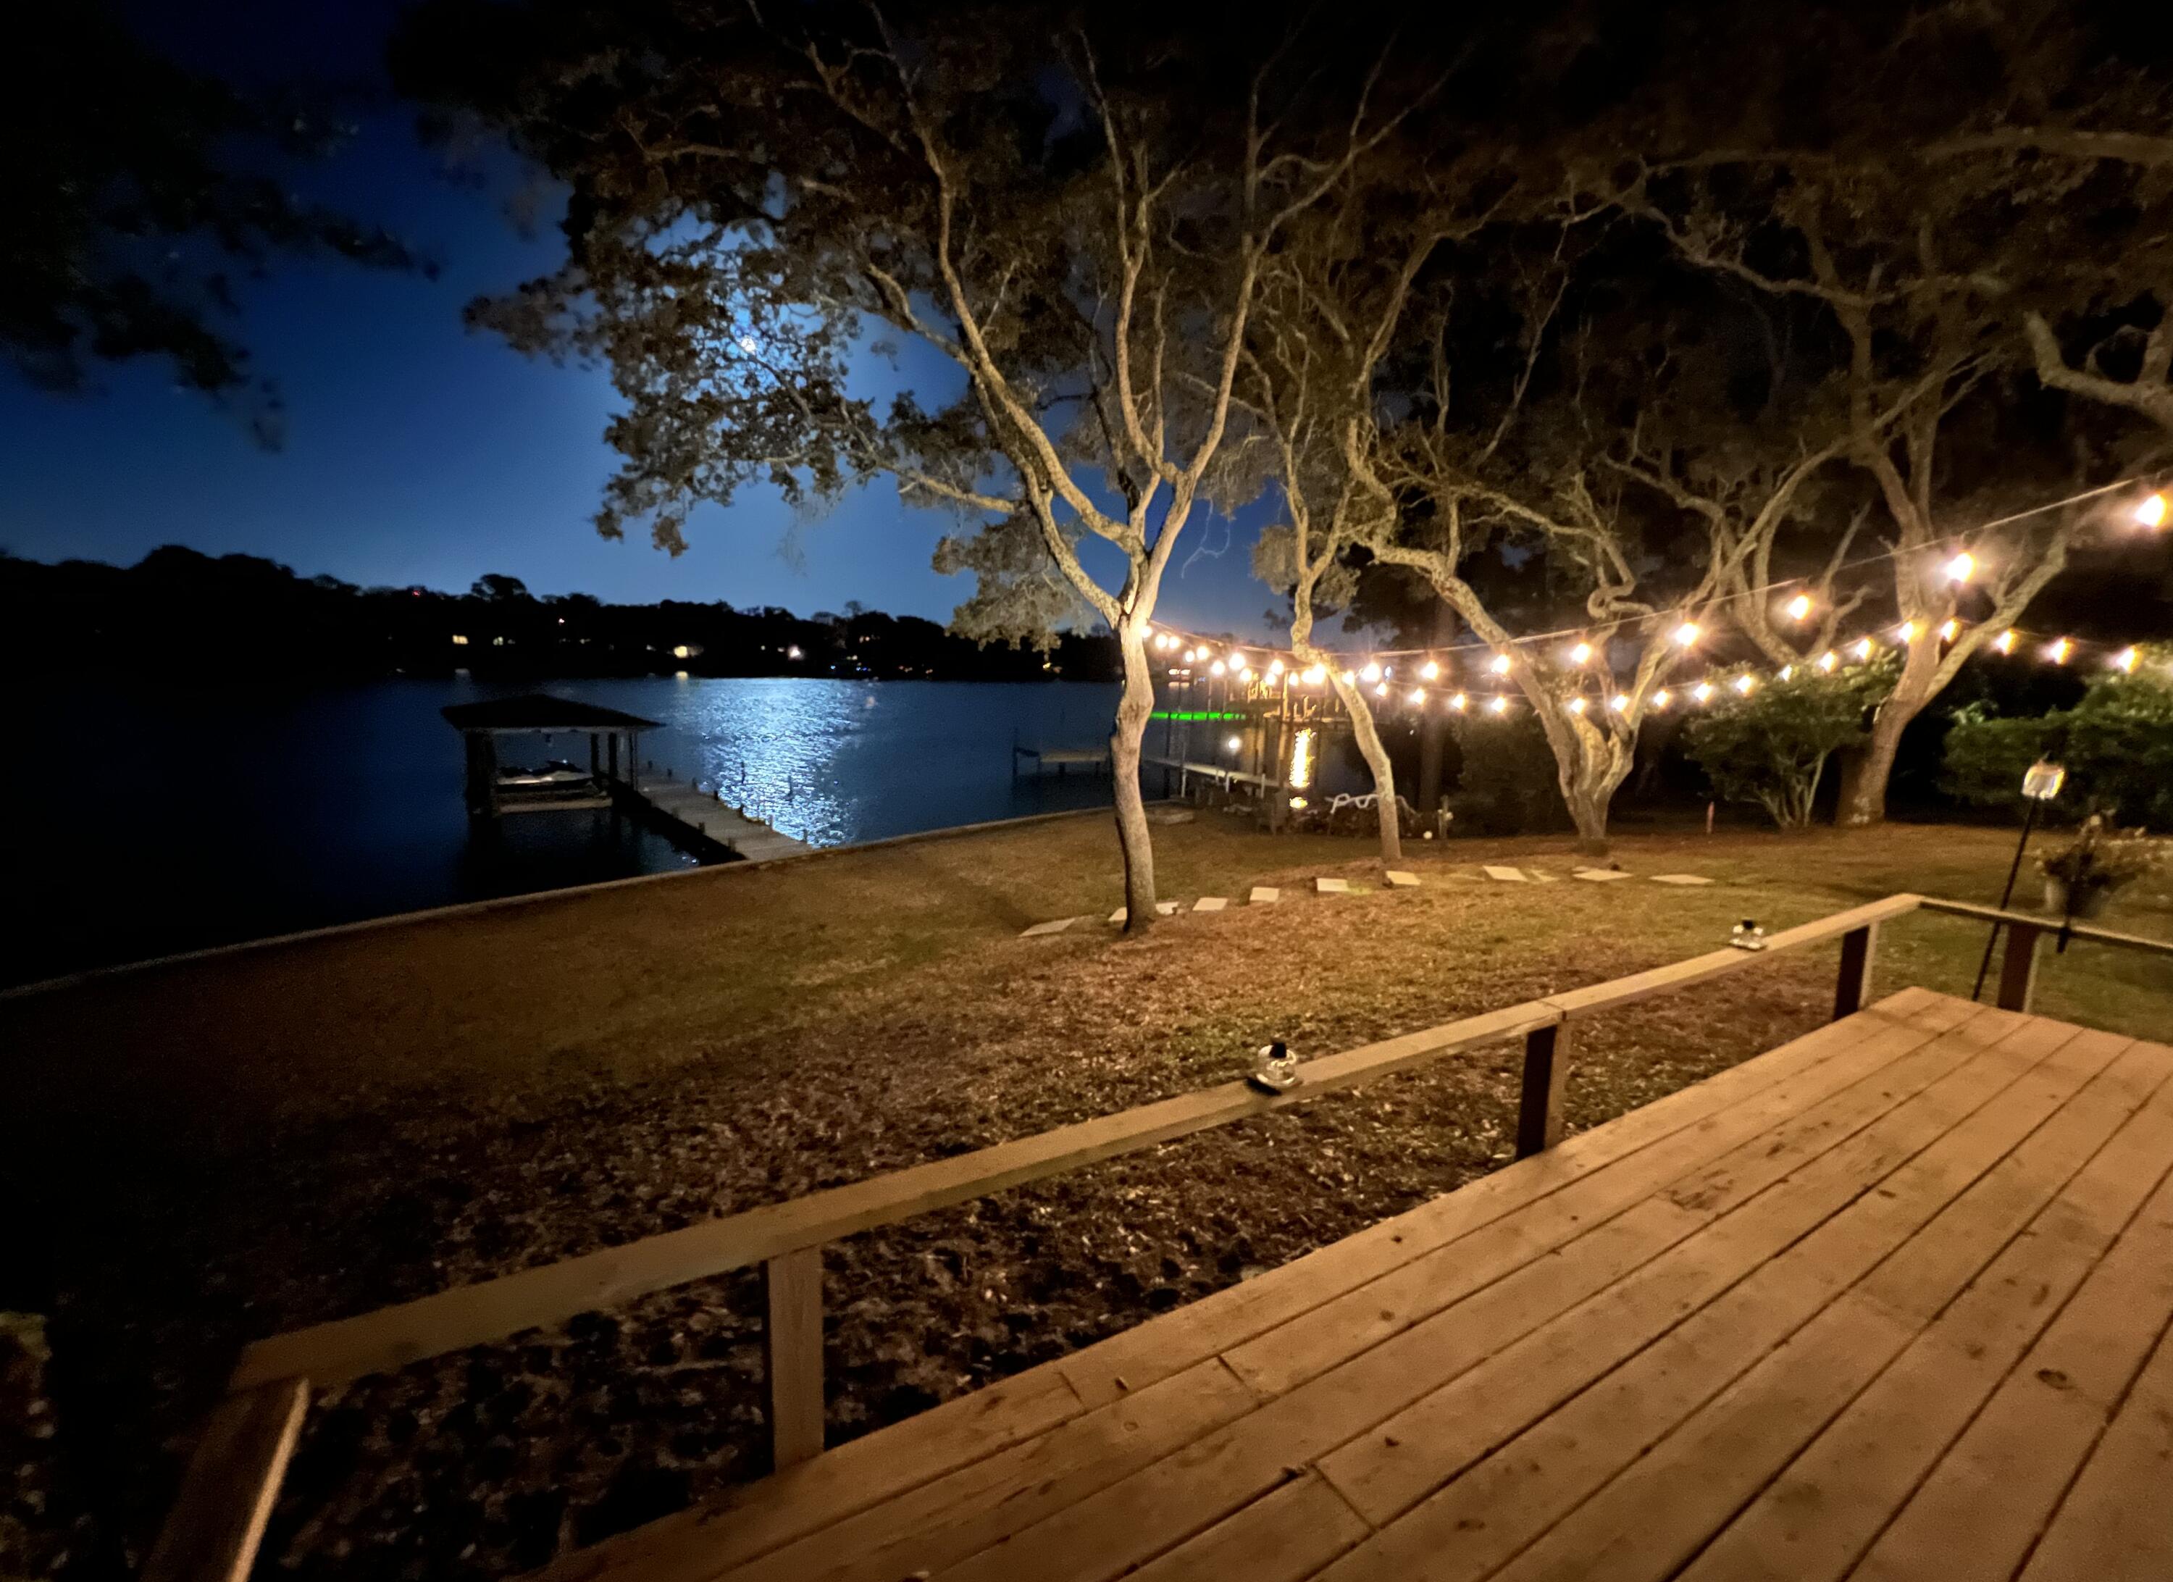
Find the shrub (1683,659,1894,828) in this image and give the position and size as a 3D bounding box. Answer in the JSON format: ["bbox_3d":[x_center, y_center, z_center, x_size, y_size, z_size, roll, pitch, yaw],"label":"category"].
[{"bbox_3d":[10.279,-0.684,11.950,2.400,2.450,2.200,8,11,40],"label":"shrub"}]

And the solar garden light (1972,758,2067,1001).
[{"bbox_3d":[4.822,0.599,4.295,0.150,1.570,0.150,-6,15,-41],"label":"solar garden light"}]

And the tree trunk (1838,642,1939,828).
[{"bbox_3d":[11.550,-0.794,11.750,0.850,2.650,0.600,9,12,44],"label":"tree trunk"}]

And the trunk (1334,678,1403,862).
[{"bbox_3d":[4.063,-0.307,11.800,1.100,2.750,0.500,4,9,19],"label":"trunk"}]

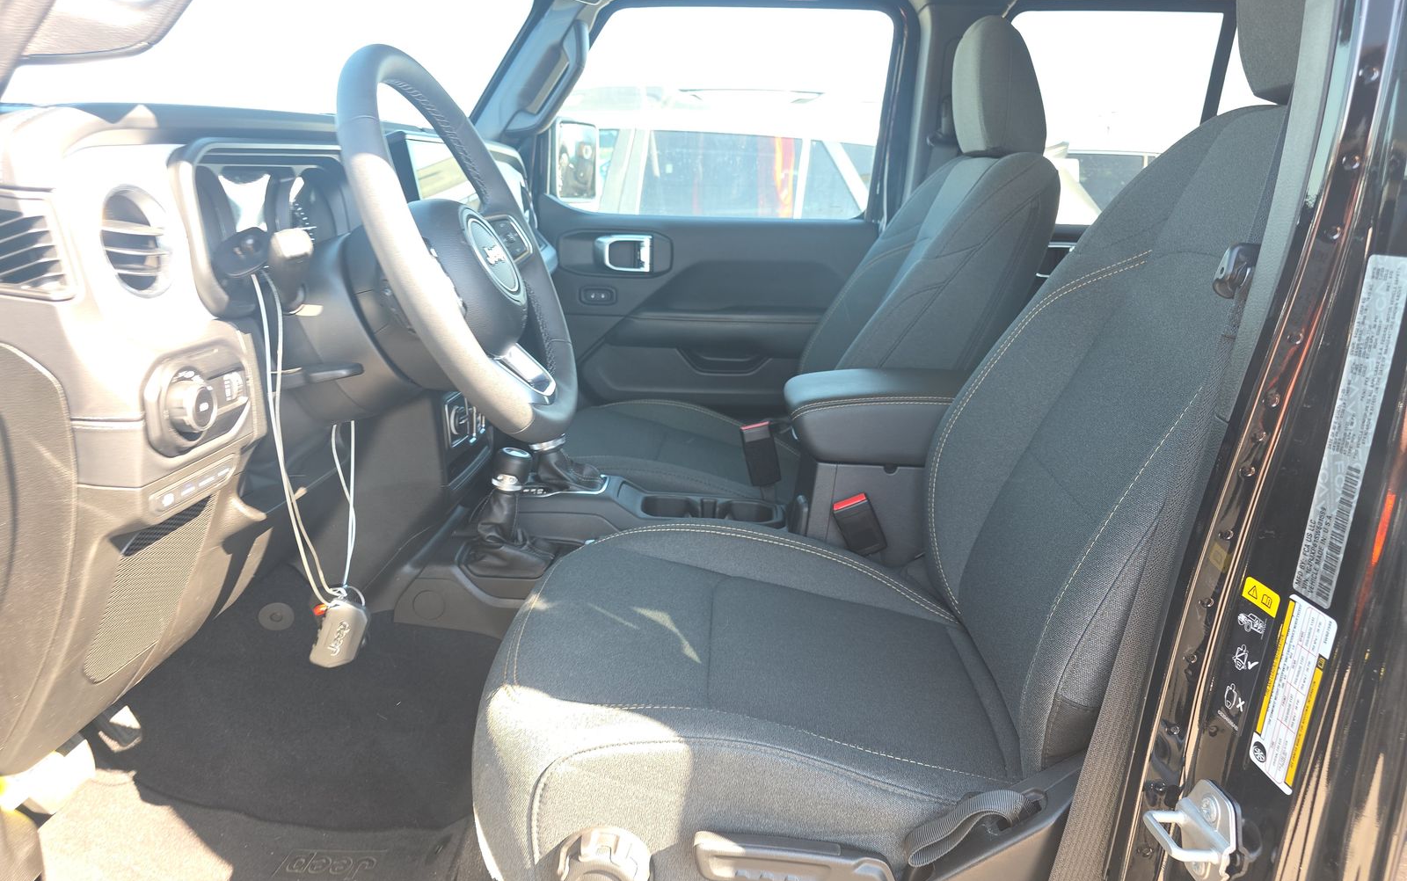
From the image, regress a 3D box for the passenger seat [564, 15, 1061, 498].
[{"bbox_3d":[0.148,-0.252,1.591,0.790,0.870,0.530,2,14,2],"label":"passenger seat"}]

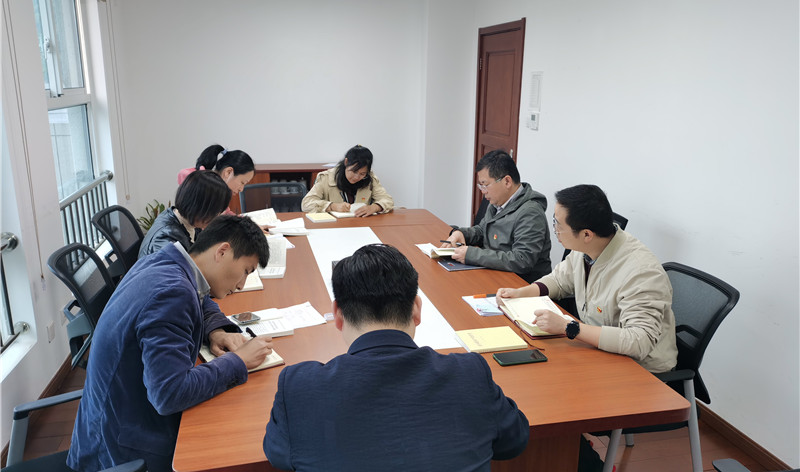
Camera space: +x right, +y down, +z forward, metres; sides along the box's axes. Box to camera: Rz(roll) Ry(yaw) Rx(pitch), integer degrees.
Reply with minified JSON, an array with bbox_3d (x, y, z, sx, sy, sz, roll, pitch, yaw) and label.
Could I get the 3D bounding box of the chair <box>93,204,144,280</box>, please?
[{"bbox_3d":[-1.380,0.265,3.727,0.600,0.920,0.580,-1,14,-6],"label":"chair"}]

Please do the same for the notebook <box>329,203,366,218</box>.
[{"bbox_3d":[-0.314,-0.171,4.237,0.270,0.045,0.200,-1,14,-7],"label":"notebook"}]

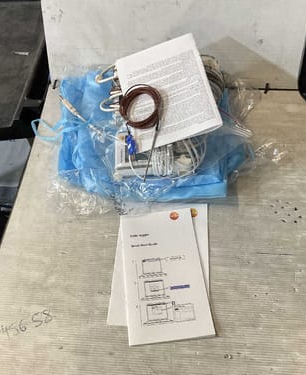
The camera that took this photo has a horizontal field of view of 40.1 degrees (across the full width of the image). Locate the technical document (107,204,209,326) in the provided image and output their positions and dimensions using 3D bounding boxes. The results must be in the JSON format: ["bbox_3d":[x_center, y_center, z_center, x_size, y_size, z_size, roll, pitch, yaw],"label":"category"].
[{"bbox_3d":[0.015,0.111,0.637,0.139,0.006,0.212,2,51,4],"label":"technical document"}]

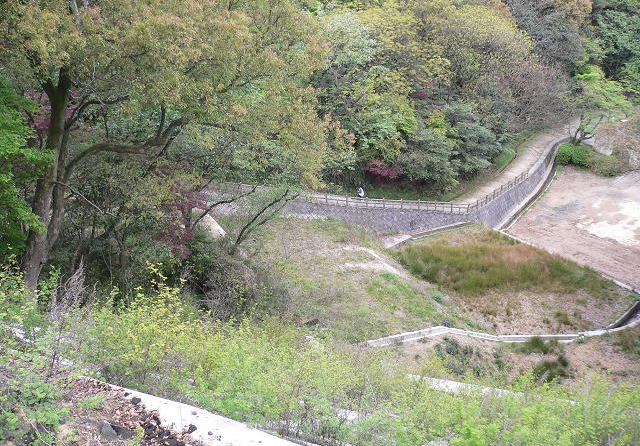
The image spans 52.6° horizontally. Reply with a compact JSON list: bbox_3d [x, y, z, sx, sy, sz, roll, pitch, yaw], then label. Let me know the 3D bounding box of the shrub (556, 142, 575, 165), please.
[{"bbox_3d":[29.213,-8.270,77.000,2.100,2.500,2.100,3,17,10],"label":"shrub"}]

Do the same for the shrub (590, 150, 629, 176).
[{"bbox_3d":[32.032,-6.639,71.600,4.100,2.400,3.200,4,17,12],"label":"shrub"}]

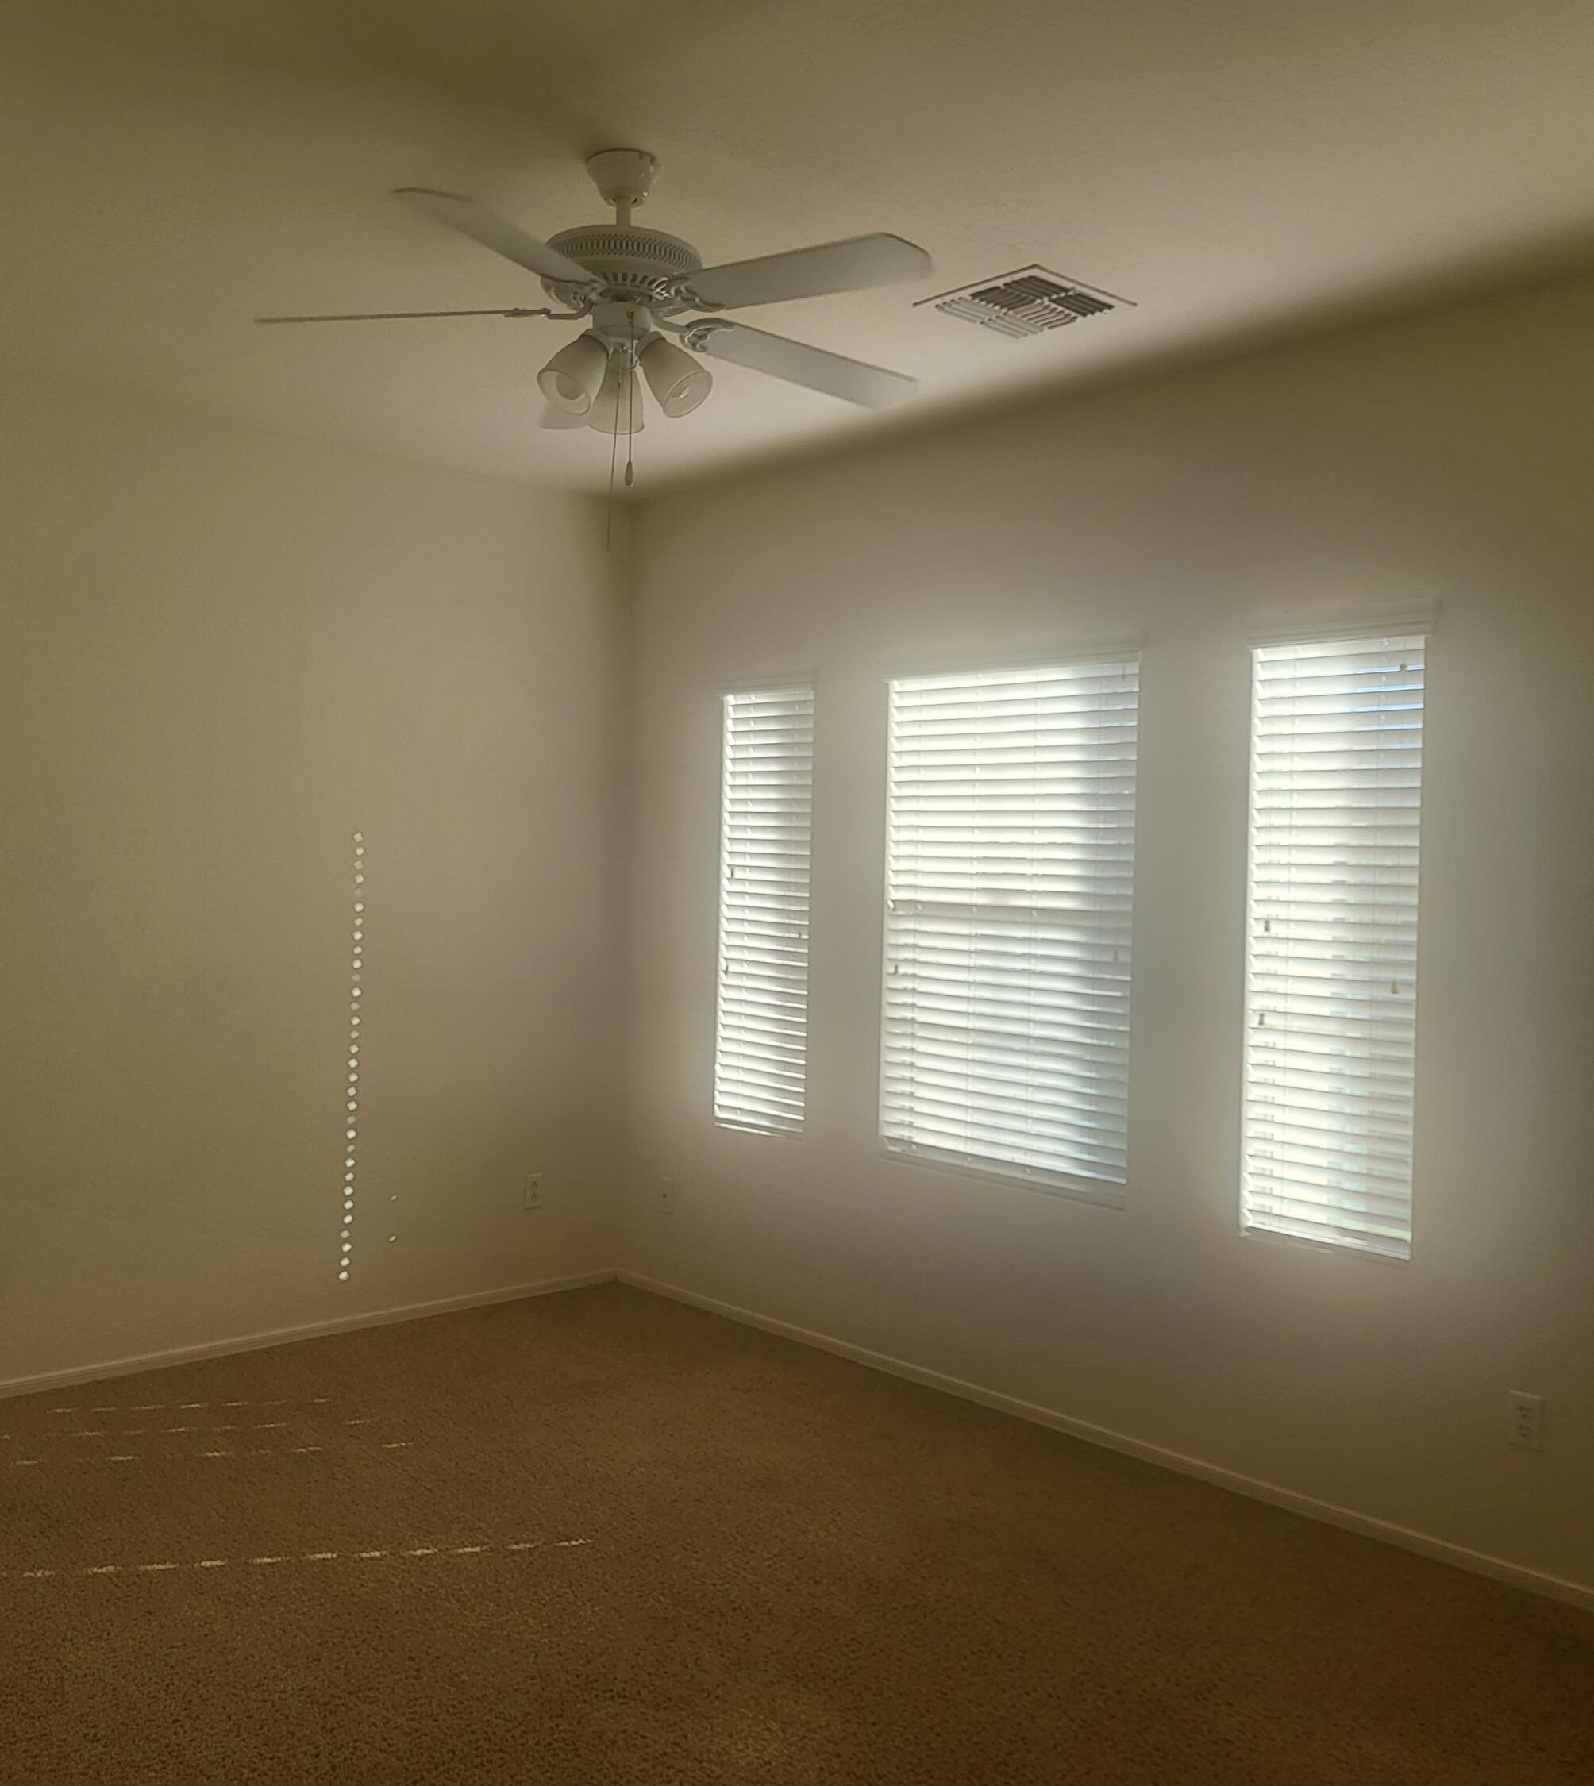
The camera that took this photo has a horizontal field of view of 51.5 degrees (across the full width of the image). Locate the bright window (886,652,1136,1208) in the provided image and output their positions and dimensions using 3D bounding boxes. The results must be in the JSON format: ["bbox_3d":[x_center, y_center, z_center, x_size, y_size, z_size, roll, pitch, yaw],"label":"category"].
[{"bbox_3d":[0.584,0.077,4.565,0.080,1.376,0.890,0,1,-42],"label":"bright window"}]

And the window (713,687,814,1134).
[{"bbox_3d":[-0.086,0.057,5.296,0.060,1.389,0.436,0,1,-42],"label":"window"}]

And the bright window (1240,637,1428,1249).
[{"bbox_3d":[1.249,0.120,3.824,0.060,1.398,0.432,0,1,-42],"label":"bright window"}]

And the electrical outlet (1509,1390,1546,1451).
[{"bbox_3d":[1.528,1.109,3.460,0.010,0.115,0.071,0,1,-42],"label":"electrical outlet"}]

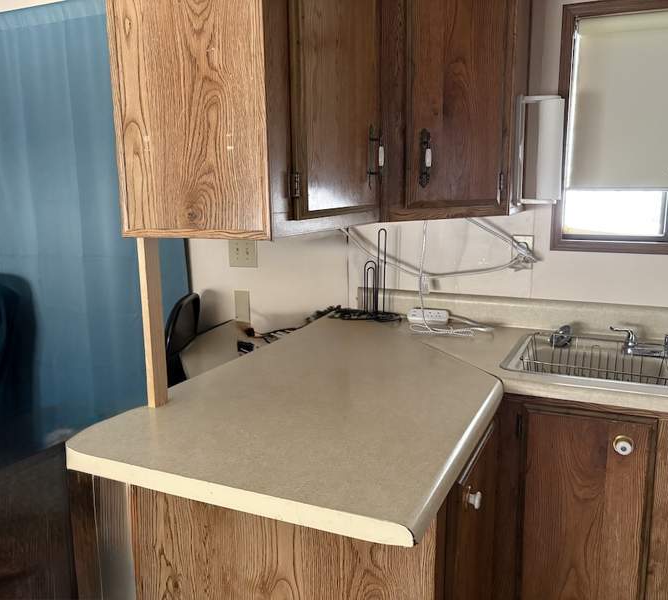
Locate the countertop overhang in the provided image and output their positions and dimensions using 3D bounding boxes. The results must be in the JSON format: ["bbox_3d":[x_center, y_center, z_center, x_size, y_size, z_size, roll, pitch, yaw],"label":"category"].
[{"bbox_3d":[0.055,0.197,1.534,0.715,0.035,1.301,4,11,24],"label":"countertop overhang"}]

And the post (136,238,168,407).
[{"bbox_3d":[-0.382,0.048,1.271,0.019,0.360,0.039,4,11,24],"label":"post"}]

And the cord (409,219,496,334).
[{"bbox_3d":[0.369,-0.081,1.949,0.290,0.358,0.161,4,11,24],"label":"cord"}]

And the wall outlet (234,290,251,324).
[{"bbox_3d":[-0.383,0.032,2.487,0.074,0.123,0.008,4,11,24],"label":"wall outlet"}]

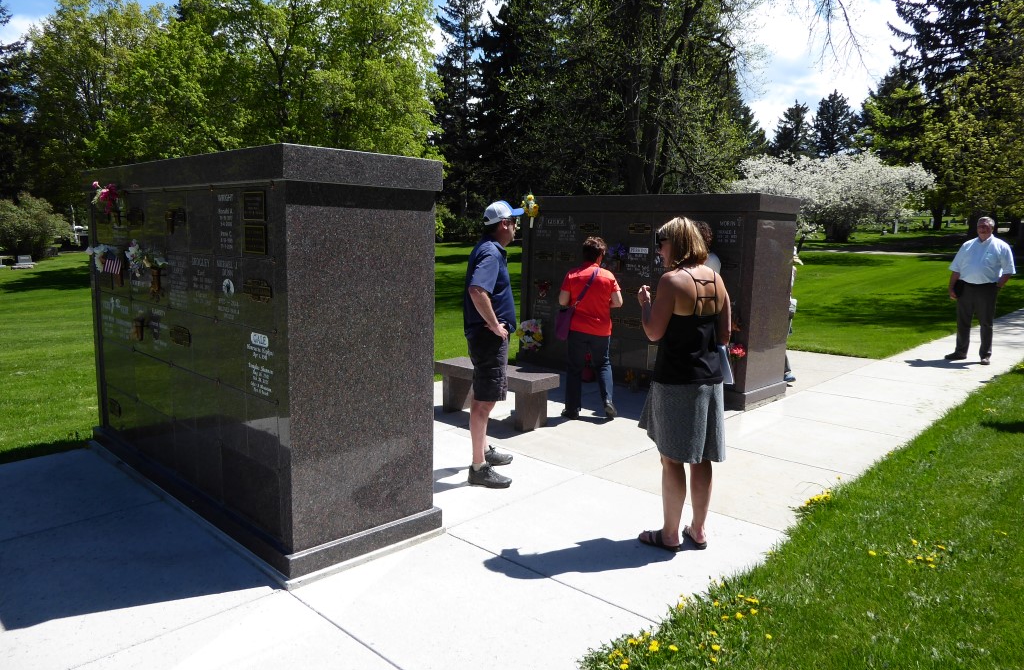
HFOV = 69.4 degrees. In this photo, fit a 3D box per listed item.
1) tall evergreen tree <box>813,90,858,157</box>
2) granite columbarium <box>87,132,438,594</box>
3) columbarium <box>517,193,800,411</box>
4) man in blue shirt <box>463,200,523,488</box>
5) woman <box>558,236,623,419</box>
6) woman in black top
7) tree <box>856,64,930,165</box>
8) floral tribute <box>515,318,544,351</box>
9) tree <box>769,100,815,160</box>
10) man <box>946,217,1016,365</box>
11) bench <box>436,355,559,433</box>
[{"bbox_3d":[34.355,-18.651,80.024,6.200,15.258,6.200,5,9,22],"label":"tall evergreen tree"},{"bbox_3d":[-1.665,-0.048,4.504,0.869,1.920,2.834,-7,12,-44],"label":"granite columbarium"},{"bbox_3d":[1.486,-0.502,8.166,2.912,1.968,0.893,9,12,43],"label":"columbarium"},{"bbox_3d":[-0.132,0.041,4.836,0.400,1.798,0.530,1,8,-3],"label":"man in blue shirt"},{"bbox_3d":[0.699,-0.071,6.475,0.510,1.576,0.400,4,9,18],"label":"woman"},{"bbox_3d":[0.875,0.266,3.800,0.470,1.700,0.380,-3,9,-27],"label":"woman in black top"},{"bbox_3d":[28.514,-13.734,56.508,6.500,13.161,6.500,5,9,26],"label":"tree"},{"bbox_3d":[0.200,-0.006,8.696,0.300,0.320,0.240,9,12,43],"label":"floral tribute"},{"bbox_3d":[30.836,-18.756,83.052,6.200,14.428,6.200,4,9,19],"label":"tree"},{"bbox_3d":[6.266,-0.588,9.830,0.680,1.856,0.420,8,11,39],"label":"man"},{"bbox_3d":[-0.148,0.503,6.348,1.133,0.442,0.341,9,11,42],"label":"bench"}]

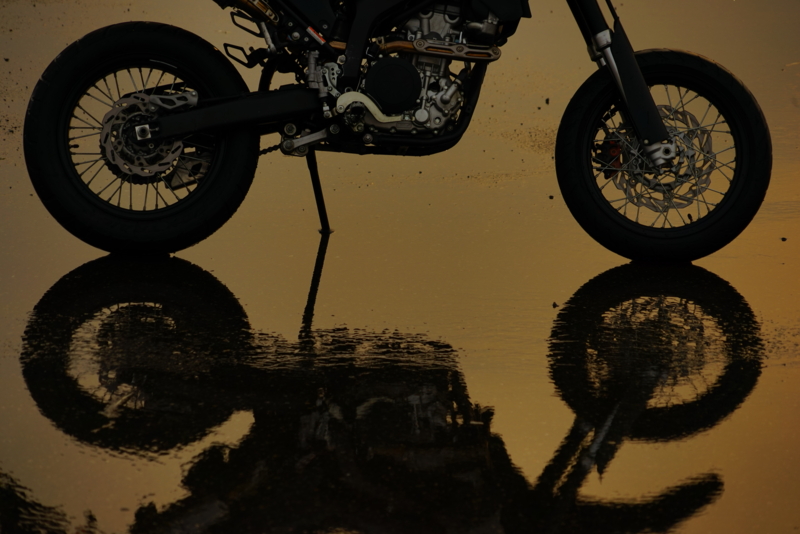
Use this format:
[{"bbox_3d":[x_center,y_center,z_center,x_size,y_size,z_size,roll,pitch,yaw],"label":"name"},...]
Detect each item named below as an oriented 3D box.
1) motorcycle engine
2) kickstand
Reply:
[{"bbox_3d":[0.033,-0.544,12.186,0.325,0.345,0.290,1,-7,-4],"label":"motorcycle engine"},{"bbox_3d":[-0.229,-0.218,12.338,0.040,0.280,0.045,-11,26,1],"label":"kickstand"}]

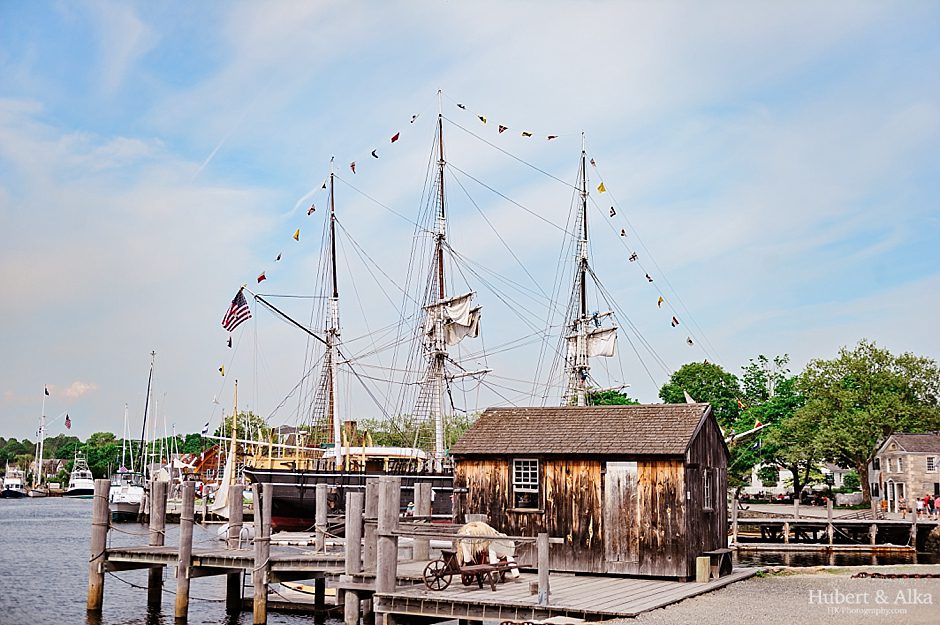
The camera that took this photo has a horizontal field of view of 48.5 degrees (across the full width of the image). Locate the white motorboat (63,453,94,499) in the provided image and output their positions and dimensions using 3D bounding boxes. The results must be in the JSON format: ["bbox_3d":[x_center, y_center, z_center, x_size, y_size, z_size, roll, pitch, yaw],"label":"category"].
[{"bbox_3d":[-62.026,26.545,169.823,4.200,7.200,11.500,7,-11,-33],"label":"white motorboat"}]

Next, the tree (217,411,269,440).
[{"bbox_3d":[-32.456,19.624,148.725,8.500,11.300,8.500,1,-9,0],"label":"tree"}]

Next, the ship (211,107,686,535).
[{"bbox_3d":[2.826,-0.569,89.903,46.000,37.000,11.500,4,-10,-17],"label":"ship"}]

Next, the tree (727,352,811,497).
[{"bbox_3d":[32.340,12.363,112.551,10.000,15.800,10.000,1,-9,0],"label":"tree"}]

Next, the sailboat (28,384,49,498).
[{"bbox_3d":[-70.008,21.034,170.716,2.800,17.900,8.500,3,-10,-16],"label":"sailboat"}]

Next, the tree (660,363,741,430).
[{"bbox_3d":[26.621,13.594,121.458,10.500,16.100,10.500,1,-9,0],"label":"tree"}]

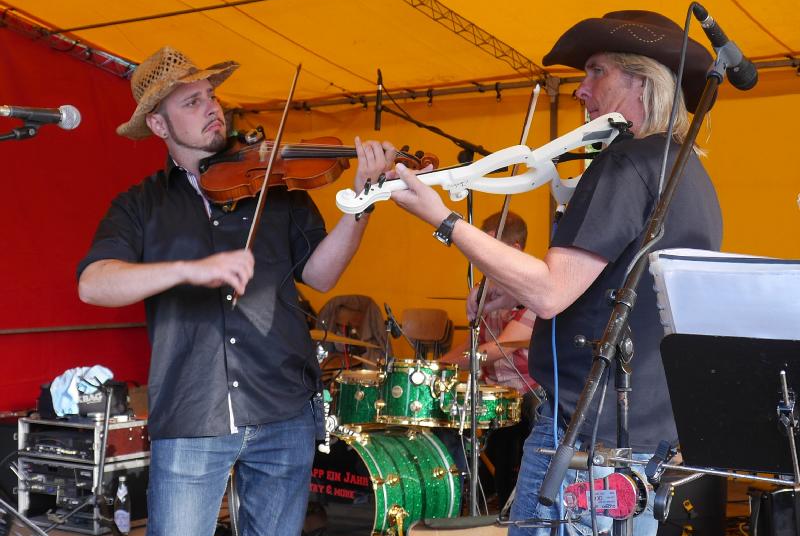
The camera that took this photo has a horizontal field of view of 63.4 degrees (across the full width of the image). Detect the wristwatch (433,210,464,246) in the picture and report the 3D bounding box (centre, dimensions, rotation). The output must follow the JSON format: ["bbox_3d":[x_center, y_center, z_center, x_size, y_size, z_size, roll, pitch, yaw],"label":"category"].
[{"bbox_3d":[0.097,-0.079,1.275,0.042,0.062,0.065,34,0,13],"label":"wristwatch"}]

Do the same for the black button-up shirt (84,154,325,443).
[{"bbox_3d":[-0.507,0.073,1.660,0.560,0.700,0.320,0,0,-25],"label":"black button-up shirt"}]

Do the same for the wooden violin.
[{"bbox_3d":[-0.194,-0.264,1.595,0.600,0.210,0.090,-1,-42,4],"label":"wooden violin"}]

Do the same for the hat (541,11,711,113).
[{"bbox_3d":[0.477,-0.435,1.370,0.335,0.155,0.290,16,3,16],"label":"hat"}]

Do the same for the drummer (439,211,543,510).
[{"bbox_3d":[0.469,0.440,3.080,0.660,1.400,0.540,0,0,-41],"label":"drummer"}]

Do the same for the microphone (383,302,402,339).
[{"bbox_3d":[-0.035,0.231,2.850,0.045,0.160,0.045,-17,9,17],"label":"microphone"}]

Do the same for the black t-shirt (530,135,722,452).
[{"bbox_3d":[0.482,0.053,1.390,0.360,0.670,0.480,0,0,21],"label":"black t-shirt"}]

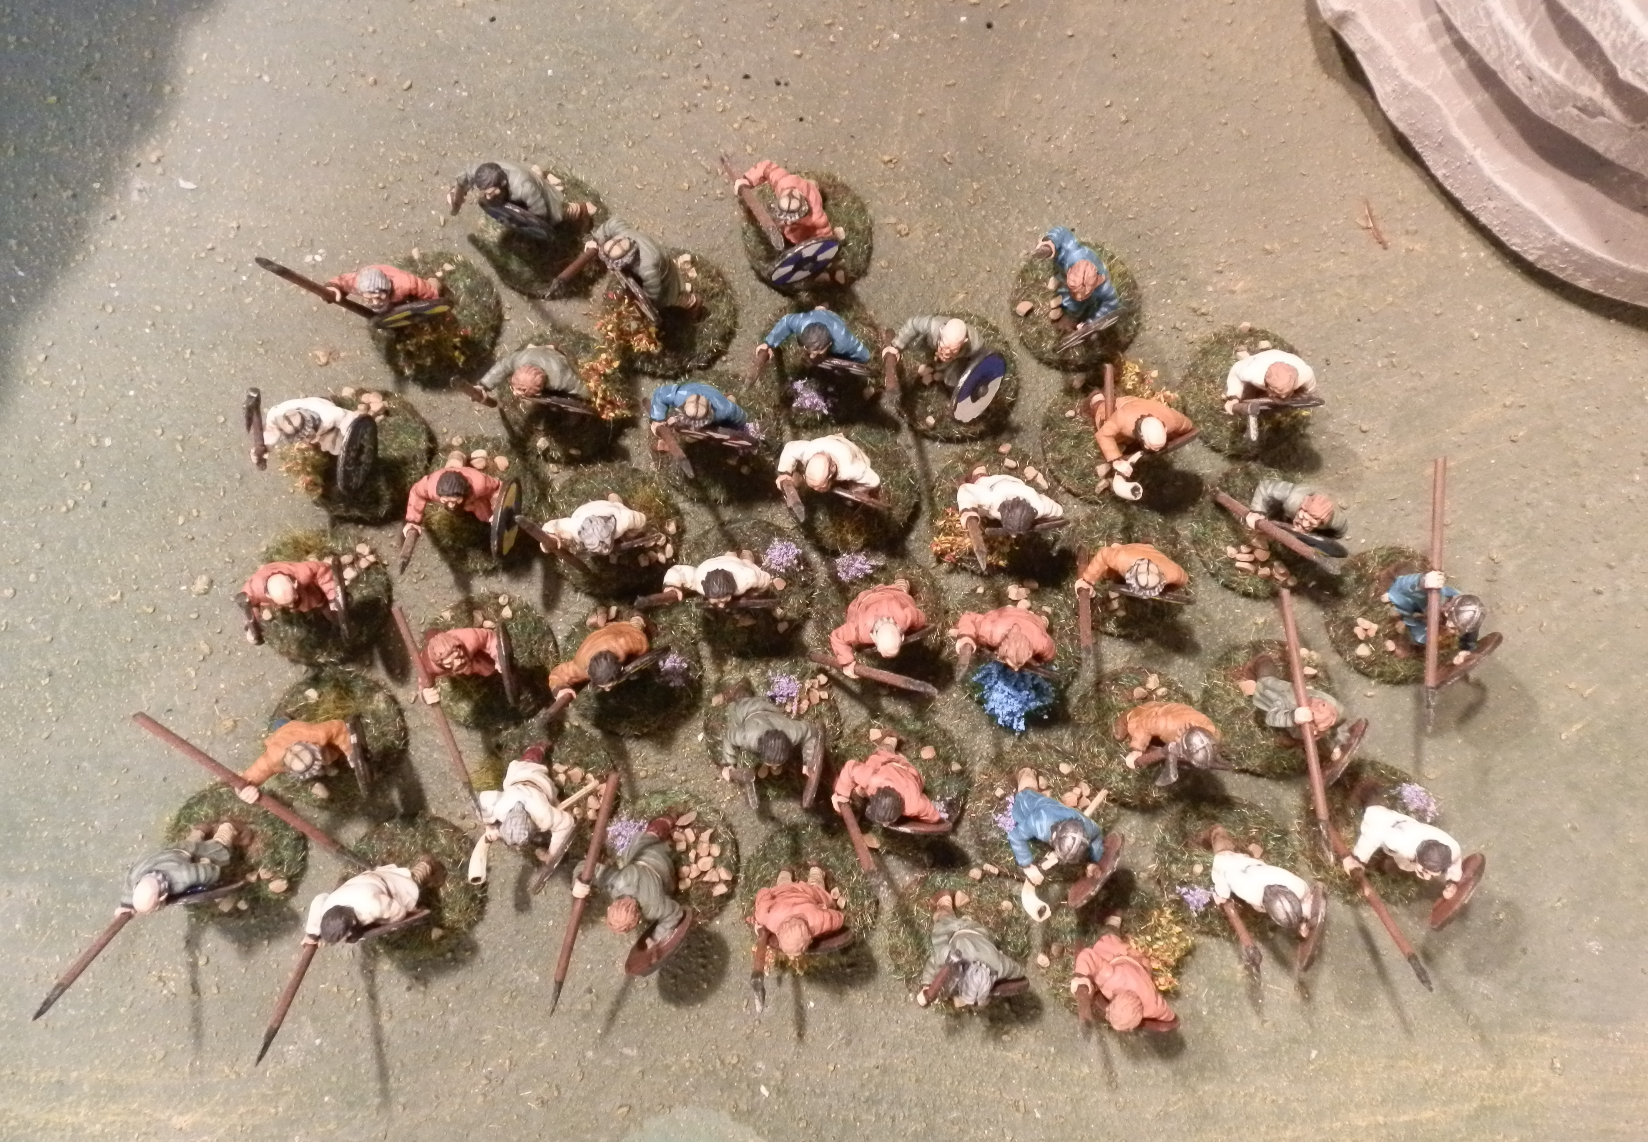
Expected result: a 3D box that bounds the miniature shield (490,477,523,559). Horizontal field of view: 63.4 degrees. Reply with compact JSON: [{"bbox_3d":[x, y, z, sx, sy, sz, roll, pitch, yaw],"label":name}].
[{"bbox_3d":[-0.057,-0.009,0.240,0.003,0.015,0.015,16,84,2],"label":"miniature shield"}]

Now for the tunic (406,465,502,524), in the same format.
[{"bbox_3d":[-0.066,-0.013,0.238,0.015,0.015,0.010,-2,89,1],"label":"tunic"}]

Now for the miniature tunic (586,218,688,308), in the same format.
[{"bbox_3d":[-0.033,-0.055,0.238,0.015,0.015,0.010,43,90,2],"label":"miniature tunic"}]

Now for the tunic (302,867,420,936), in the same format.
[{"bbox_3d":[-0.082,0.058,0.237,0.017,0.015,0.009,14,89,1],"label":"tunic"}]

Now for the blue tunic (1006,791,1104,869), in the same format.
[{"bbox_3d":[0.041,0.045,0.235,0.016,0.015,0.011,0,89,1],"label":"blue tunic"}]

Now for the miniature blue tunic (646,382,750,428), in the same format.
[{"bbox_3d":[-0.023,-0.029,0.240,0.016,0.015,0.009,6,84,1],"label":"miniature blue tunic"}]

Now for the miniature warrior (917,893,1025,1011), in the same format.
[{"bbox_3d":[0.025,0.066,0.232,0.018,0.028,0.016,-5,84,-1],"label":"miniature warrior"}]

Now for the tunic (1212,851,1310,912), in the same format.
[{"bbox_3d":[0.075,0.054,0.231,0.015,0.014,0.011,-28,85,-3],"label":"tunic"}]

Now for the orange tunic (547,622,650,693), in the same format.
[{"bbox_3d":[-0.039,0.015,0.235,0.017,0.015,0.011,-18,84,-2],"label":"orange tunic"}]

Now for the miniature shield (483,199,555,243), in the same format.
[{"bbox_3d":[-0.055,-0.063,0.239,0.014,0.014,0.002,25,89,2],"label":"miniature shield"}]

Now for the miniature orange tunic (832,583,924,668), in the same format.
[{"bbox_3d":[0.009,0.010,0.236,0.017,0.015,0.013,-6,89,1],"label":"miniature orange tunic"}]

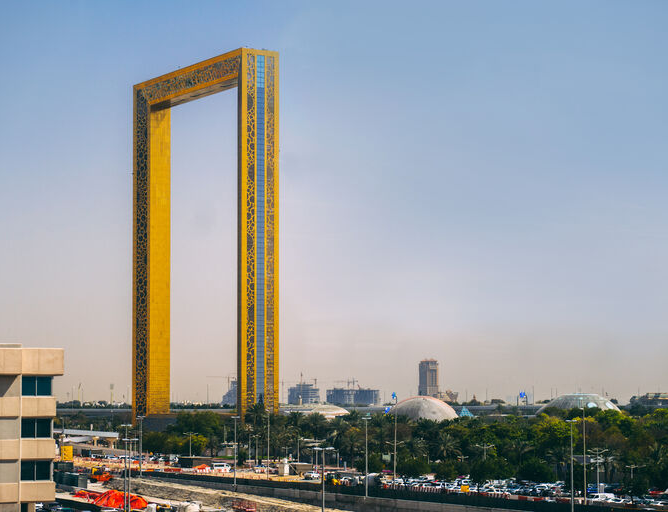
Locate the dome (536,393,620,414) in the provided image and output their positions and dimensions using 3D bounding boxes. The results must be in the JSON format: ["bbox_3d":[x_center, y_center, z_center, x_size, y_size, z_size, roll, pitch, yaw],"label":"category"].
[{"bbox_3d":[132.250,80.594,900.000,46.000,13.000,46.000,0,-5,0],"label":"dome"}]

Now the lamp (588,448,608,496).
[{"bbox_3d":[48.007,39.386,302.000,3.700,9.000,0.500,0,-5,0],"label":"lamp"}]

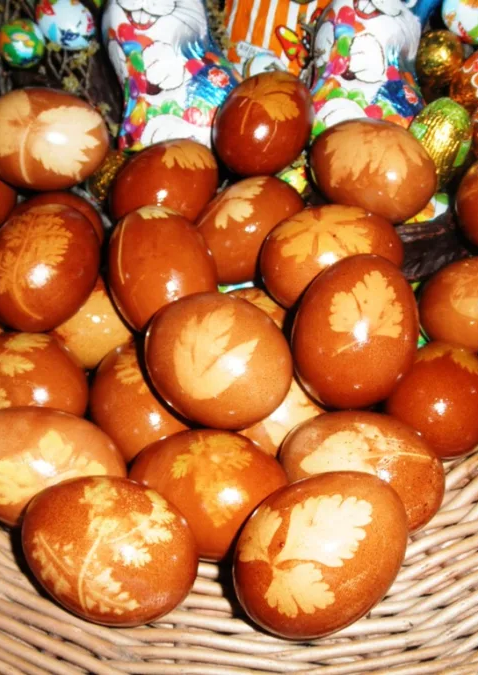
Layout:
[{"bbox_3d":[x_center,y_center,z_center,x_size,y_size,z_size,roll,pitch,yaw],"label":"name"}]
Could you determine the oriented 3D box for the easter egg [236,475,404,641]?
[{"bbox_3d":[0.024,0.064,0.218,0.056,0.043,0.043,-38,56,-6],"label":"easter egg"}]

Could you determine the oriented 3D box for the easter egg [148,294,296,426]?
[{"bbox_3d":[-0.006,0.007,0.247,0.044,0.044,0.056,-32,51,-30],"label":"easter egg"}]

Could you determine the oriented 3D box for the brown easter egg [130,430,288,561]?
[{"bbox_3d":[-0.011,0.056,0.264,0.060,0.046,0.046,9,48,-6],"label":"brown easter egg"}]

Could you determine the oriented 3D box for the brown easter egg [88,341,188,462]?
[{"bbox_3d":[-0.036,0.029,0.302,0.044,0.044,0.059,-40,92,-30],"label":"brown easter egg"}]

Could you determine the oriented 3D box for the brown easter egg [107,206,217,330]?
[{"bbox_3d":[-0.031,-0.027,0.302,0.044,0.044,0.058,-16,97,2],"label":"brown easter egg"}]

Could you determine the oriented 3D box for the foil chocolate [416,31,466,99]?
[{"bbox_3d":[0.109,-0.148,0.395,0.026,0.035,0.026,2,35,-2],"label":"foil chocolate"}]

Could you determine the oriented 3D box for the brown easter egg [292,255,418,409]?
[{"bbox_3d":[0.042,-0.002,0.262,0.044,0.044,0.057,15,88,13],"label":"brown easter egg"}]

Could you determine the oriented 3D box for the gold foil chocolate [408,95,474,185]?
[{"bbox_3d":[0.097,-0.096,0.353,0.030,0.038,0.030,10,18,-3],"label":"gold foil chocolate"}]

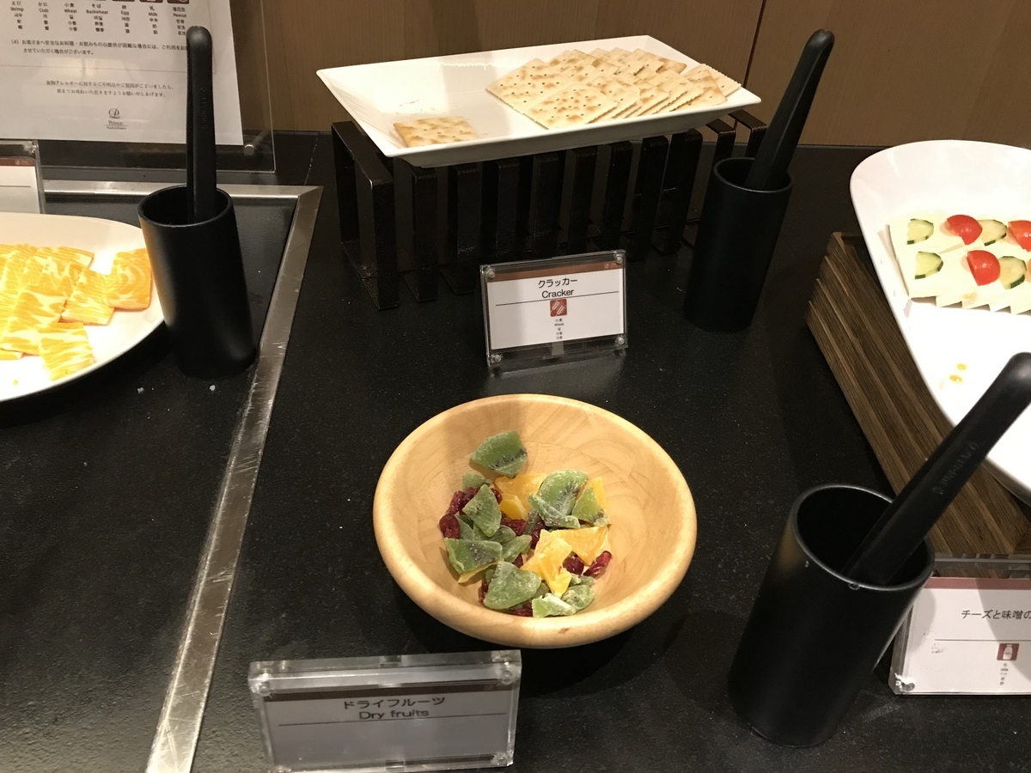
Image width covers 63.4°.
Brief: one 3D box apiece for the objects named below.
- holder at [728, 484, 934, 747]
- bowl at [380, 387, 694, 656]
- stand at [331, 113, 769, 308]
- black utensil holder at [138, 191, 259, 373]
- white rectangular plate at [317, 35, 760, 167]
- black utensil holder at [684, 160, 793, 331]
[{"bbox_3d":[0.124,0.096,0.339,0.051,0.109,0.051,4,40,0],"label":"holder"},{"bbox_3d":[0.007,0.073,0.392,0.144,0.064,0.144,3,40,-2],"label":"bowl"},{"bbox_3d":[0.028,-0.154,0.641,0.309,0.097,0.097,-14,43,-21],"label":"stand"},{"bbox_3d":[-0.192,-0.062,0.511,0.051,0.109,0.051,4,40,0],"label":"black utensil holder"},{"bbox_3d":[0.017,-0.205,0.603,0.281,0.029,0.148,-15,43,-22],"label":"white rectangular plate"},{"bbox_3d":[0.151,-0.095,0.572,0.051,0.109,0.051,4,40,0],"label":"black utensil holder"}]

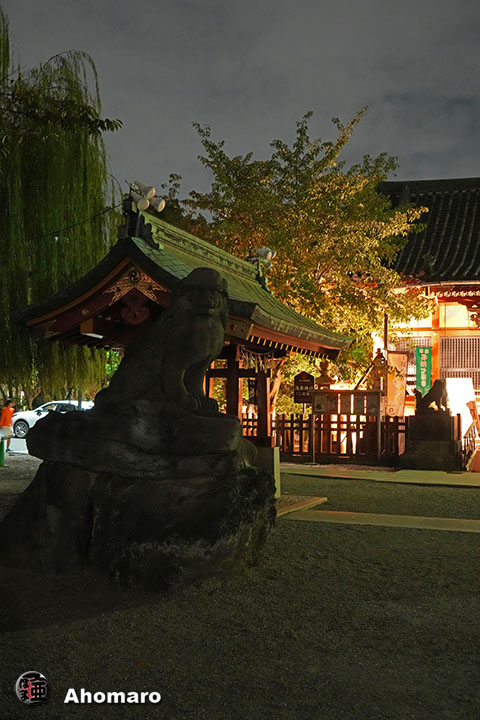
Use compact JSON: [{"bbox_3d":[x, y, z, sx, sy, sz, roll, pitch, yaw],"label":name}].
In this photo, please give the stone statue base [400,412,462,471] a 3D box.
[{"bbox_3d":[4.250,1.726,16.633,1.280,1.250,1.150,-1,-3,20],"label":"stone statue base"}]

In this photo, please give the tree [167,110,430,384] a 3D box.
[{"bbox_3d":[1.750,-1.912,20.427,6.500,9.100,6.200,0,-3,0],"label":"tree"}]

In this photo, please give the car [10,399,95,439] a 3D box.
[{"bbox_3d":[-7.900,2.492,32.915,4.500,1.640,1.820,-1,-3,10],"label":"car"}]

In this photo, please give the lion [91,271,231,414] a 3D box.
[{"bbox_3d":[-0.740,-0.173,7.269,1.140,1.400,0.620,-2,-3,27],"label":"lion"}]

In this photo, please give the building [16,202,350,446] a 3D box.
[{"bbox_3d":[-0.430,-0.033,11.311,3.250,3.600,4.600,-1,-3,20],"label":"building"}]

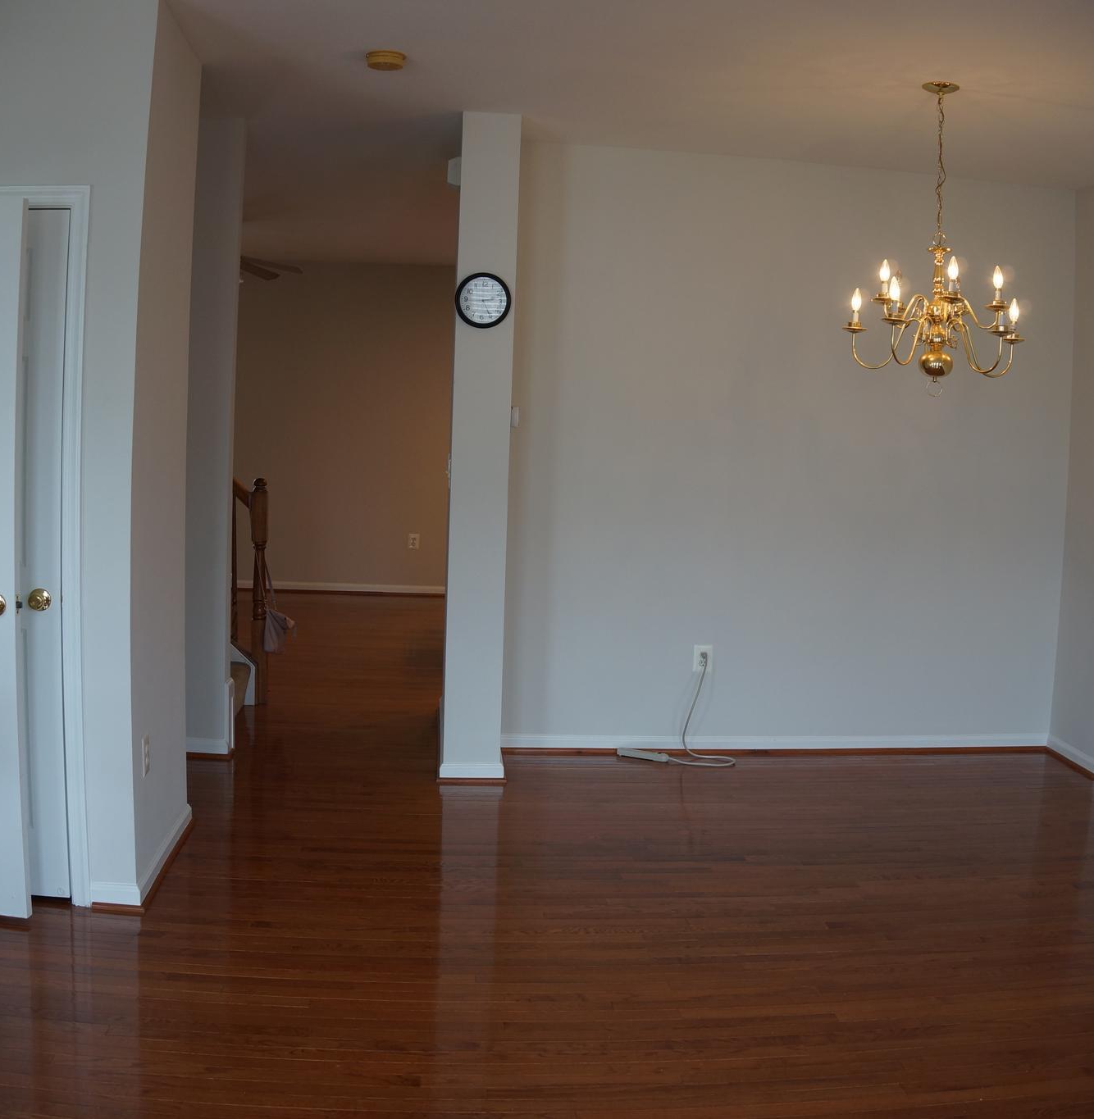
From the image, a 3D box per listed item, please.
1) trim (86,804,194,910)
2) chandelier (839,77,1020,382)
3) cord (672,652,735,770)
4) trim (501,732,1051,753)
[{"bbox_3d":[-1.297,0.945,4.085,0.155,0.083,0.890,1,5,-7],"label":"trim"},{"bbox_3d":[1.359,-1.128,4.400,0.630,1.070,0.630,1,5,-7],"label":"chandelier"},{"bbox_3d":[0.700,0.678,5.724,0.295,0.480,0.190,1,5,-7],"label":"cord"},{"bbox_3d":[1.112,0.872,5.899,2.655,0.082,0.030,1,5,-7],"label":"trim"}]

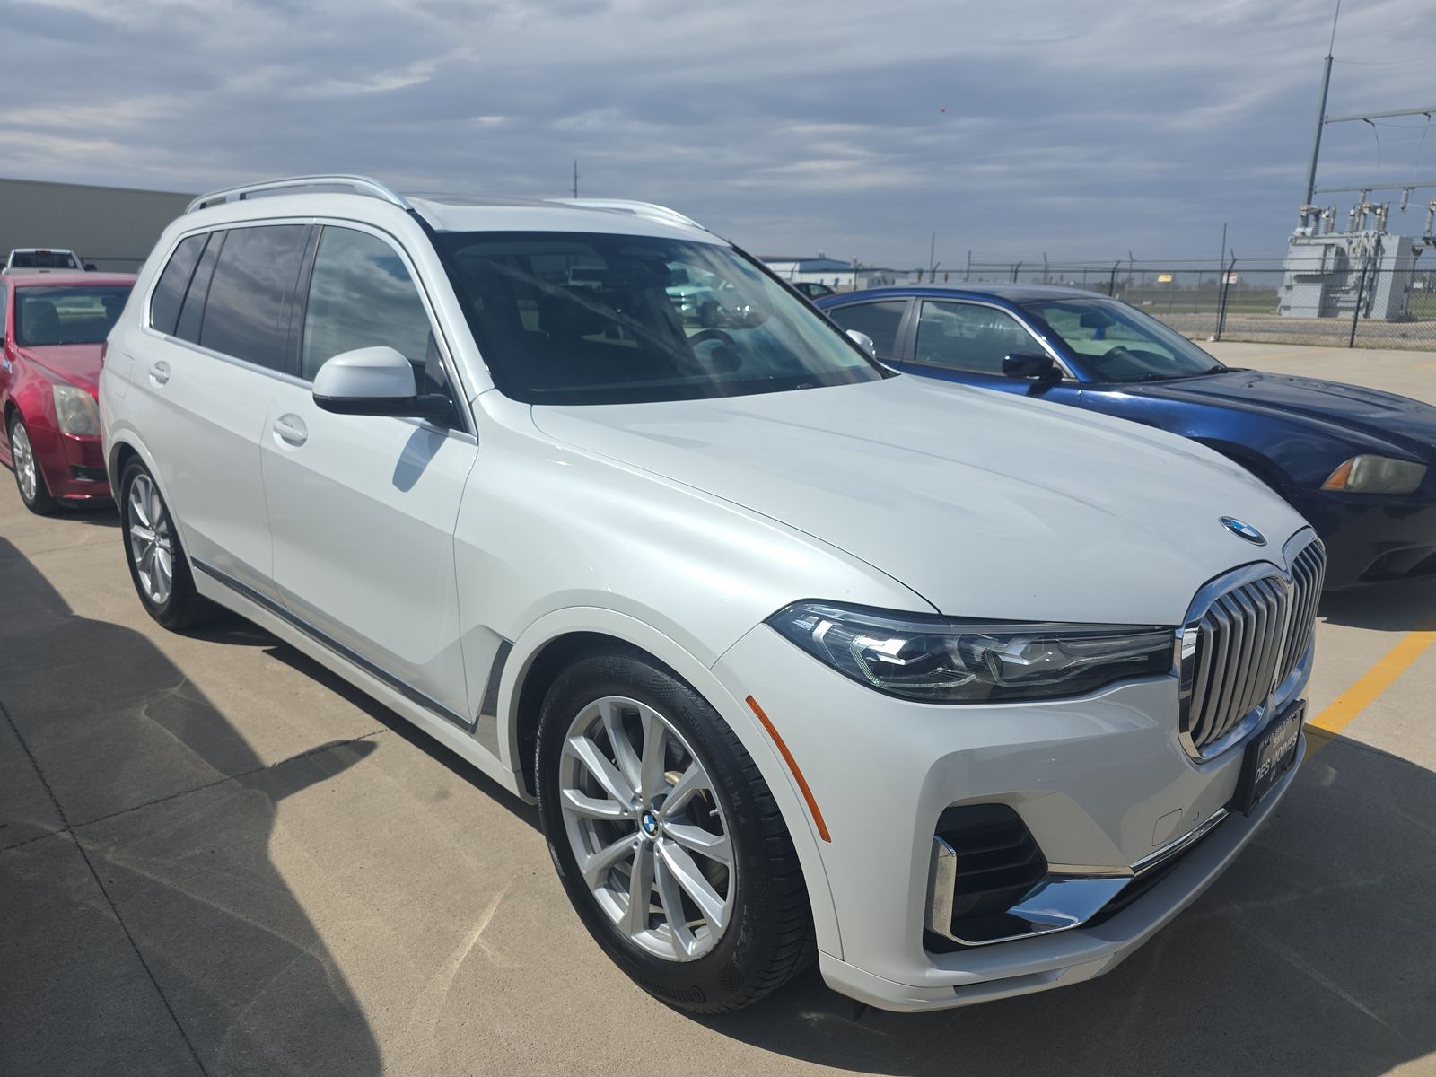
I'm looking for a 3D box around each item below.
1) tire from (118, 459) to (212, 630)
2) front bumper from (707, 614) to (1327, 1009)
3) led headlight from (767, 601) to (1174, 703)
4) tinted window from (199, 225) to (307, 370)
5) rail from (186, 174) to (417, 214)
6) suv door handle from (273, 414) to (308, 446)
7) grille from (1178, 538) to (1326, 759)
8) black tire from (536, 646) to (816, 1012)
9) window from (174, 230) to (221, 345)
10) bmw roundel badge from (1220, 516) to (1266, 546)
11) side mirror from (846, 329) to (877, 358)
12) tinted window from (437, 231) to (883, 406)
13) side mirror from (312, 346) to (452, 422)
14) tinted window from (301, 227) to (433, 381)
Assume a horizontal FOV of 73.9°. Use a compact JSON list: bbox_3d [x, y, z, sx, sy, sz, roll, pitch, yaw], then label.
[{"bbox_3d":[-2.297,-0.015,4.106,0.785,0.785,0.280,15,20,42],"label":"tire"},{"bbox_3d":[0.910,0.361,2.205,0.740,0.700,1.970,15,20,42],"label":"front bumper"},{"bbox_3d":[0.455,0.185,1.652,0.740,0.178,0.133,0,15,-4],"label":"led headlight"},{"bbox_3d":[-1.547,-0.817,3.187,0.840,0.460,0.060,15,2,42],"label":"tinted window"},{"bbox_3d":[-1.627,-1.230,3.477,2.040,0.140,0.080,15,20,42],"label":"rail"},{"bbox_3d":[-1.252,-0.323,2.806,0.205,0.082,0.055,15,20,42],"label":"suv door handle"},{"bbox_3d":[1.117,0.194,1.953,0.110,0.390,0.755,15,20,42],"label":"grille"},{"bbox_3d":[-0.069,0.566,2.023,0.785,0.785,0.280,15,20,42],"label":"black tire"},{"bbox_3d":[-1.878,-0.922,3.479,0.240,0.415,0.040,15,-3,42],"label":"window"},{"bbox_3d":[1.072,-0.015,1.947,0.098,0.014,0.098,-14,46,-44],"label":"bmw roundel badge"},{"bbox_3d":[0.554,-0.711,3.727,0.220,0.190,0.250,15,20,42],"label":"side mirror"},{"bbox_3d":[-0.121,-0.694,2.972,1.530,0.120,0.820,-14,55,-44],"label":"tinted window"},{"bbox_3d":[-0.821,-0.373,2.343,0.230,0.200,0.260,15,20,42],"label":"side mirror"},{"bbox_3d":[-0.957,-0.635,2.645,0.870,0.480,0.055,15,1,42],"label":"tinted window"}]

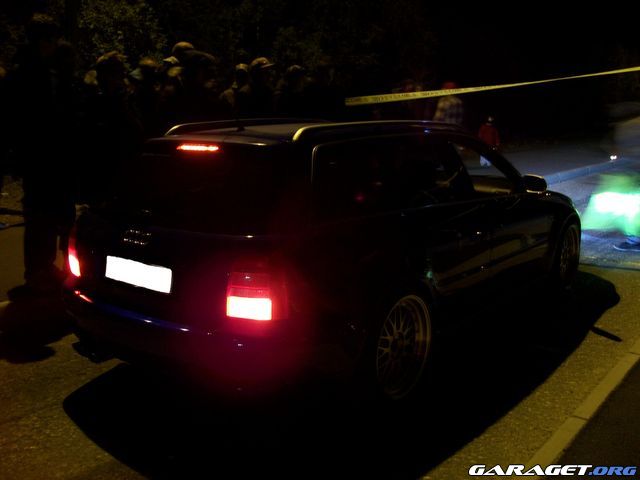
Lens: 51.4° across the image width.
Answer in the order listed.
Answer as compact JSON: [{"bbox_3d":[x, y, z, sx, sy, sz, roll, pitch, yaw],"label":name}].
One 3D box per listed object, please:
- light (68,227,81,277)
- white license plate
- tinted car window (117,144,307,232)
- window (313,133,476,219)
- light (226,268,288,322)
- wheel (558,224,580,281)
[{"bbox_3d":[-1.296,0.074,3.597,0.245,0.210,0.160,8,14,39],"label":"light"},{"bbox_3d":[-0.847,0.157,3.079,0.510,0.110,0.020,8,5,39],"label":"white license plate"},{"bbox_3d":[-0.646,-0.274,3.154,1.120,0.430,0.100,8,-24,39],"label":"tinted car window"},{"bbox_3d":[0.424,-0.340,3.458,0.090,0.400,1.420,-14,0,41],"label":"window"},{"bbox_3d":[-0.245,0.226,2.747,0.245,0.210,0.160,8,14,39],"label":"light"},{"bbox_3d":[1.957,0.116,5.438,0.180,0.500,0.500,8,14,39],"label":"wheel"}]

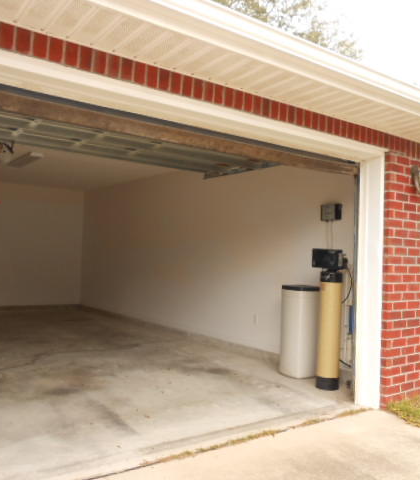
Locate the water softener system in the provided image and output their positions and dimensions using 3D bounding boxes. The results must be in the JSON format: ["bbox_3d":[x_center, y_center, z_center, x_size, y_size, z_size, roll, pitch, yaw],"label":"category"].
[{"bbox_3d":[1.154,0.755,4.638,0.320,1.330,0.230,3,-3,-36],"label":"water softener system"}]

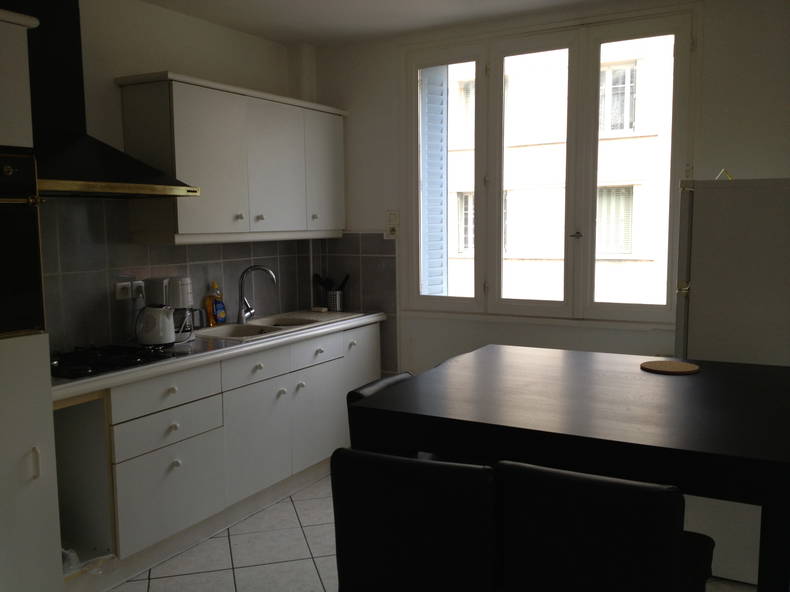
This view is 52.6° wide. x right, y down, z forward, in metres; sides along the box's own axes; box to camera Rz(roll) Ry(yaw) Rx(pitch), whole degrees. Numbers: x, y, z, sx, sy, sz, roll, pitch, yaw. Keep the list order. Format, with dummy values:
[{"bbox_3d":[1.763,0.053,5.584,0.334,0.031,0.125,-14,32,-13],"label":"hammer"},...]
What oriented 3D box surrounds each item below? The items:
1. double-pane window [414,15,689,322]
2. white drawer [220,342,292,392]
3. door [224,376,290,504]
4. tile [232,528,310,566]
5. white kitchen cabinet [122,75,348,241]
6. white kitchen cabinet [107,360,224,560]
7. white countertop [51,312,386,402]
[{"bbox_3d":[0.718,-0.625,4.199,1.553,1.477,0.090,3,6,31],"label":"double-pane window"},{"bbox_3d":[-0.828,0.314,3.754,0.491,0.142,0.520,2,6,28],"label":"white drawer"},{"bbox_3d":[-0.632,0.651,3.702,0.030,0.515,0.506,3,6,28],"label":"door"},{"bbox_3d":[-0.527,1.063,3.371,0.328,0.010,0.328,-2,6,-17],"label":"tile"},{"bbox_3d":[-0.755,-0.657,4.135,0.314,0.733,1.422,2,6,28],"label":"white kitchen cabinet"},{"bbox_3d":[-1.117,0.620,3.301,0.553,0.647,0.601,2,6,28],"label":"white kitchen cabinet"},{"bbox_3d":[-0.841,0.217,3.769,0.584,0.049,2.318,2,6,28],"label":"white countertop"}]

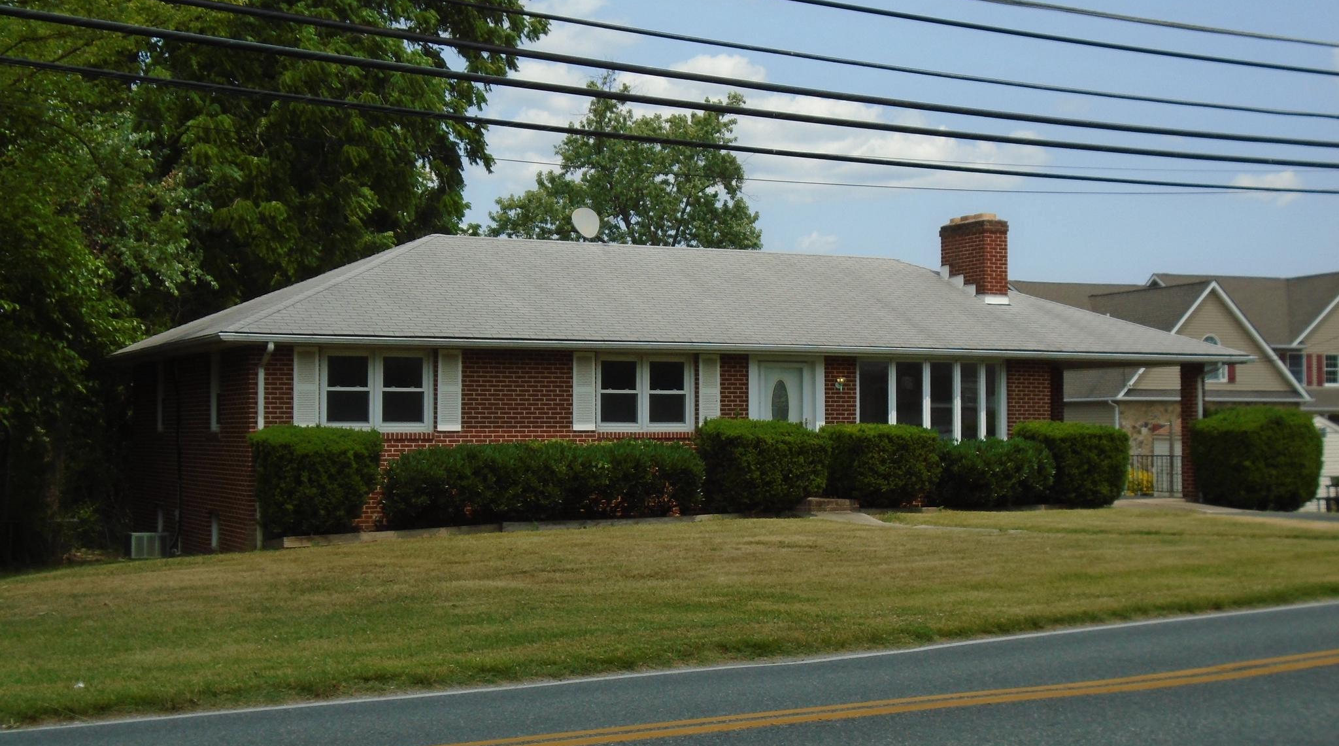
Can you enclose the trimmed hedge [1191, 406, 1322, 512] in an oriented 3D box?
[{"bbox_3d":[10.342,1.495,33.449,1.560,1.800,1.660,1,-2,-27],"label":"trimmed hedge"}]

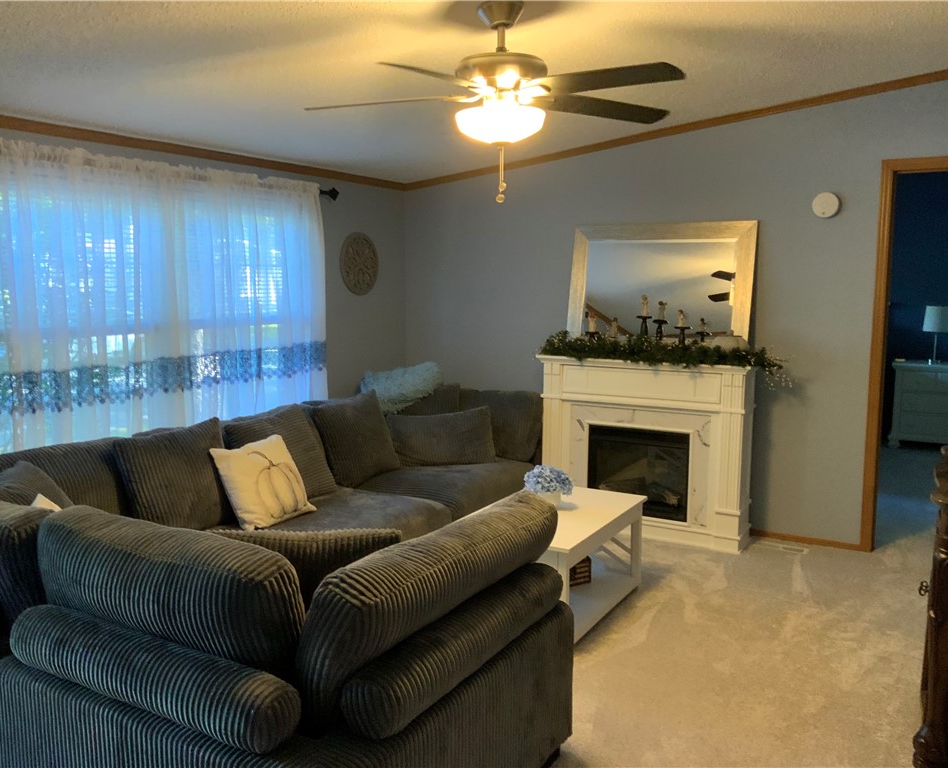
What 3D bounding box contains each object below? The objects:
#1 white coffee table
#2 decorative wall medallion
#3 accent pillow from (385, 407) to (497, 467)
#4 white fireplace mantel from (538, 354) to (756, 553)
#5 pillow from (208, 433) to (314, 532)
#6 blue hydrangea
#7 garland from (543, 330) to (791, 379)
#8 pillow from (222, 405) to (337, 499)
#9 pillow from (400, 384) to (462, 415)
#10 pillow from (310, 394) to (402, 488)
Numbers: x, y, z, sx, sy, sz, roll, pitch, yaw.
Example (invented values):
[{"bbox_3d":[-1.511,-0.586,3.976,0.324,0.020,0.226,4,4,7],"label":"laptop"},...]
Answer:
[{"bbox_3d":[0.345,0.792,3.814,0.560,0.450,0.913,4,8,30],"label":"white coffee table"},{"bbox_3d":[-0.744,-0.798,5.681,0.030,0.410,0.400,4,8,32],"label":"decorative wall medallion"},{"bbox_3d":[-0.177,0.306,4.871,0.620,0.370,0.170,-2,-14,-16],"label":"accent pillow"},{"bbox_3d":[0.996,0.368,5.005,1.250,1.020,0.340,4,8,32],"label":"white fireplace mantel"},{"bbox_3d":[-0.924,0.424,3.792,0.140,0.420,0.450,-31,-11,29],"label":"pillow"},{"bbox_3d":[0.333,0.432,3.859,0.215,0.140,0.215,0,7,0],"label":"blue hydrangea"},{"bbox_3d":[1.010,-0.175,4.869,1.420,0.200,0.240,4,8,32],"label":"garland"},{"bbox_3d":[-0.886,0.353,3.992,0.180,0.480,0.530,-25,-5,30],"label":"pillow"},{"bbox_3d":[-0.317,0.198,5.491,0.500,0.420,0.180,1,-8,7],"label":"pillow"},{"bbox_3d":[-0.631,0.280,4.640,0.180,0.480,0.520,-21,-4,34],"label":"pillow"}]

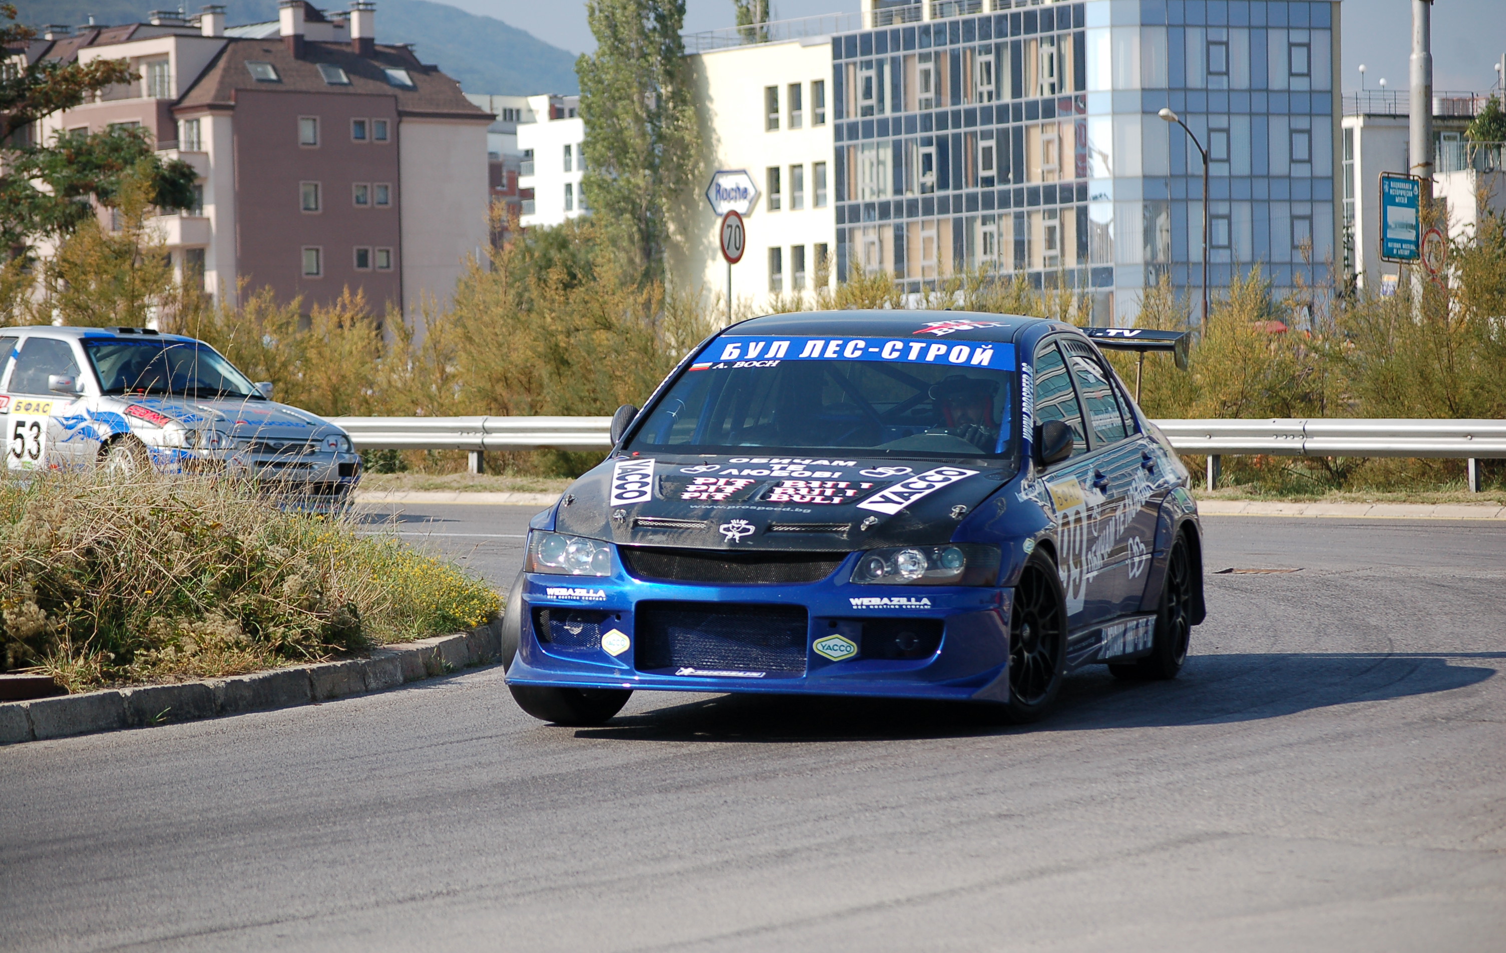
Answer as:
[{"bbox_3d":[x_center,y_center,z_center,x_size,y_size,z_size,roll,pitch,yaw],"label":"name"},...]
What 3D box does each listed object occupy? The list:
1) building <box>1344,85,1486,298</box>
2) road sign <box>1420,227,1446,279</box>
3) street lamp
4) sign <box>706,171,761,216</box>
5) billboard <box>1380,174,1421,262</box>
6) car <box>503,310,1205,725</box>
[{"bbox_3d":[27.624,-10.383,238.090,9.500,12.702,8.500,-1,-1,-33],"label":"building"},{"bbox_3d":[8.651,-2.855,68.500,0.050,0.585,0.585,-2,-1,36],"label":"road sign"},{"bbox_3d":[12.377,-6.273,154.583,1.613,8.709,0.350,-1,-1,-37],"label":"street lamp"},{"bbox_3d":[-0.786,-11.975,228.076,0.250,1.880,3.500,-1,-1,-37],"label":"sign"},{"bbox_3d":[7.994,-3.185,66.500,0.060,1.100,1.250,-2,-1,32],"label":"billboard"},{"bbox_3d":[0.469,0.110,19.582,1.790,1.430,4.500,0,1,15],"label":"car"}]

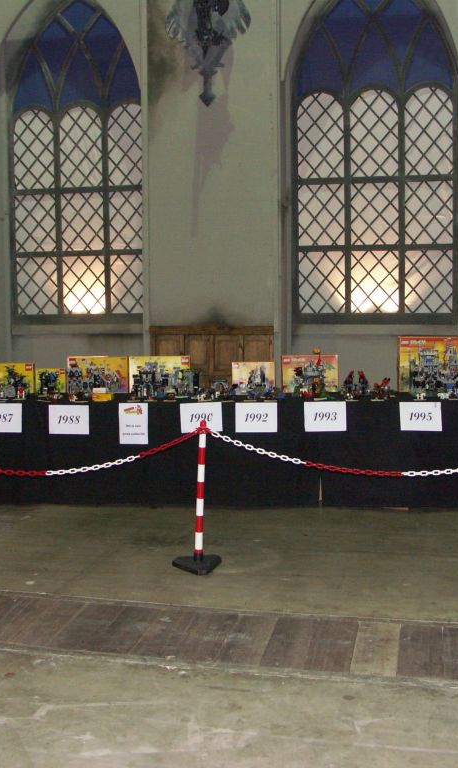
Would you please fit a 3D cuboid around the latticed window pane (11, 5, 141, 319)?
[{"bbox_3d":[-1.560,-2.362,8.985,1.542,3.286,0.100,1,5,12],"label":"latticed window pane"}]

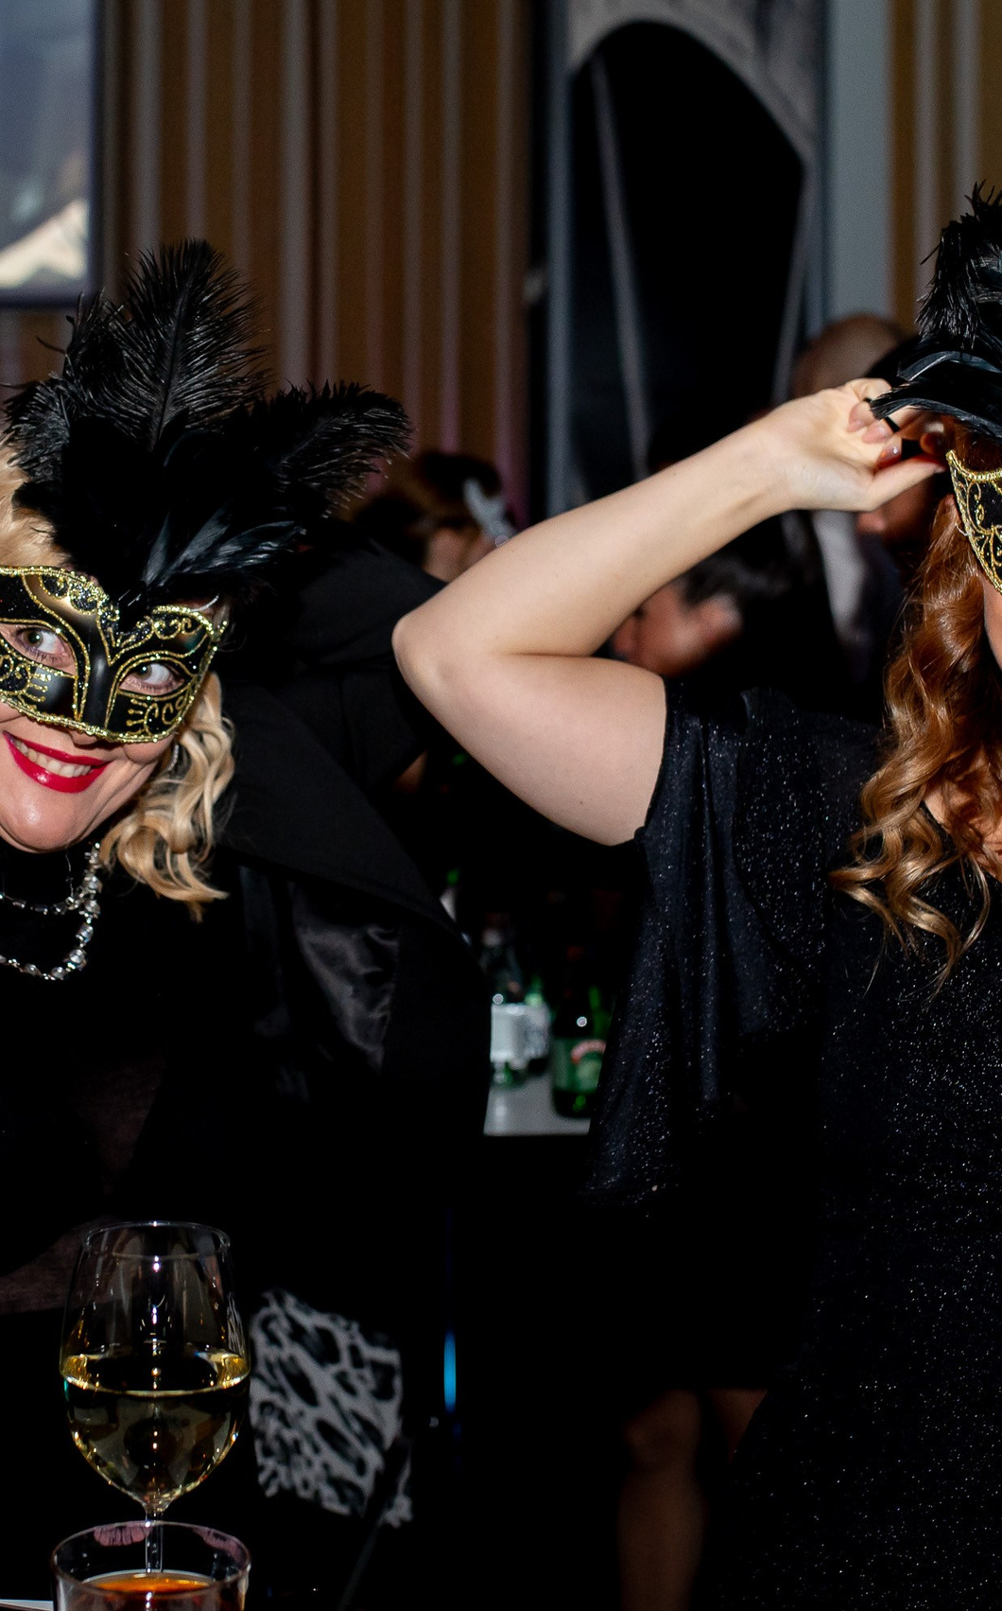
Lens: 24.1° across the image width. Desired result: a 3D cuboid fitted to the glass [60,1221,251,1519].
[{"bbox_3d":[-0.147,0.288,0.993,0.079,0.211,0.079,1,3,0],"label":"glass"}]

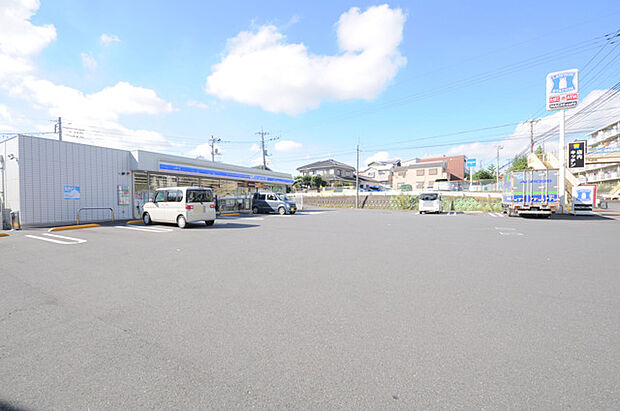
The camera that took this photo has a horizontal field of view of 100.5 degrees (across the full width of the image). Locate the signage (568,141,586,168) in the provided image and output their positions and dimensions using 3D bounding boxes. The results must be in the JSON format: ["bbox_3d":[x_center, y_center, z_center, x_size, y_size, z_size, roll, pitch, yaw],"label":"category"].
[{"bbox_3d":[19.280,-3.623,18.681,0.870,1.880,0.160,1,2,26],"label":"signage"}]

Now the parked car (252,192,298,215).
[{"bbox_3d":[-2.780,-0.182,19.806,3.395,1.645,1.475,1,2,29],"label":"parked car"}]

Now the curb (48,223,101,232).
[{"bbox_3d":[-9.620,0.910,10.660,0.200,0.120,1.800,1,2,17],"label":"curb"}]

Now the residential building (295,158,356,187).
[{"bbox_3d":[3.600,-5.973,56.021,9.750,8.200,8.000,2,3,40],"label":"residential building"}]

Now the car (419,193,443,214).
[{"bbox_3d":[10.099,-0.151,21.507,1.480,1.650,3.400,0,1,29],"label":"car"}]

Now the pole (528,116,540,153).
[{"bbox_3d":[28.679,-5.600,32.913,1.200,11.200,0.500,0,1,29],"label":"pole"}]

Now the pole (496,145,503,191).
[{"bbox_3d":[30.001,-5.662,40.914,0.600,7.900,0.400,0,1,29],"label":"pole"}]

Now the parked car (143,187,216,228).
[{"bbox_3d":[-6.085,0.043,11.857,3.395,1.750,1.475,0,1,29],"label":"parked car"}]

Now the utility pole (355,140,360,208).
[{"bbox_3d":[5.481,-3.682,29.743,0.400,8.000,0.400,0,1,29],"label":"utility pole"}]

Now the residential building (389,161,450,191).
[{"bbox_3d":[23.600,-5.538,55.036,10.200,7.000,5.800,2,3,40],"label":"residential building"}]

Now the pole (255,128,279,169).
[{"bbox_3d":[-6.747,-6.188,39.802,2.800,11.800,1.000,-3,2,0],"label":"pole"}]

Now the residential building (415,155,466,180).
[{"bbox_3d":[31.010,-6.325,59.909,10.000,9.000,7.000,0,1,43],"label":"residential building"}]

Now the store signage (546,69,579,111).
[{"bbox_3d":[18.600,-8.386,18.959,1.580,2.720,0.380,1,2,25],"label":"store signage"}]

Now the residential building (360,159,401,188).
[{"bbox_3d":[15.810,-5.736,57.916,7.500,8.000,7.000,0,1,43],"label":"residential building"}]

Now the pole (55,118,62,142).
[{"bbox_3d":[-30.800,-5.349,31.828,0.700,11.100,0.600,1,2,18],"label":"pole"}]

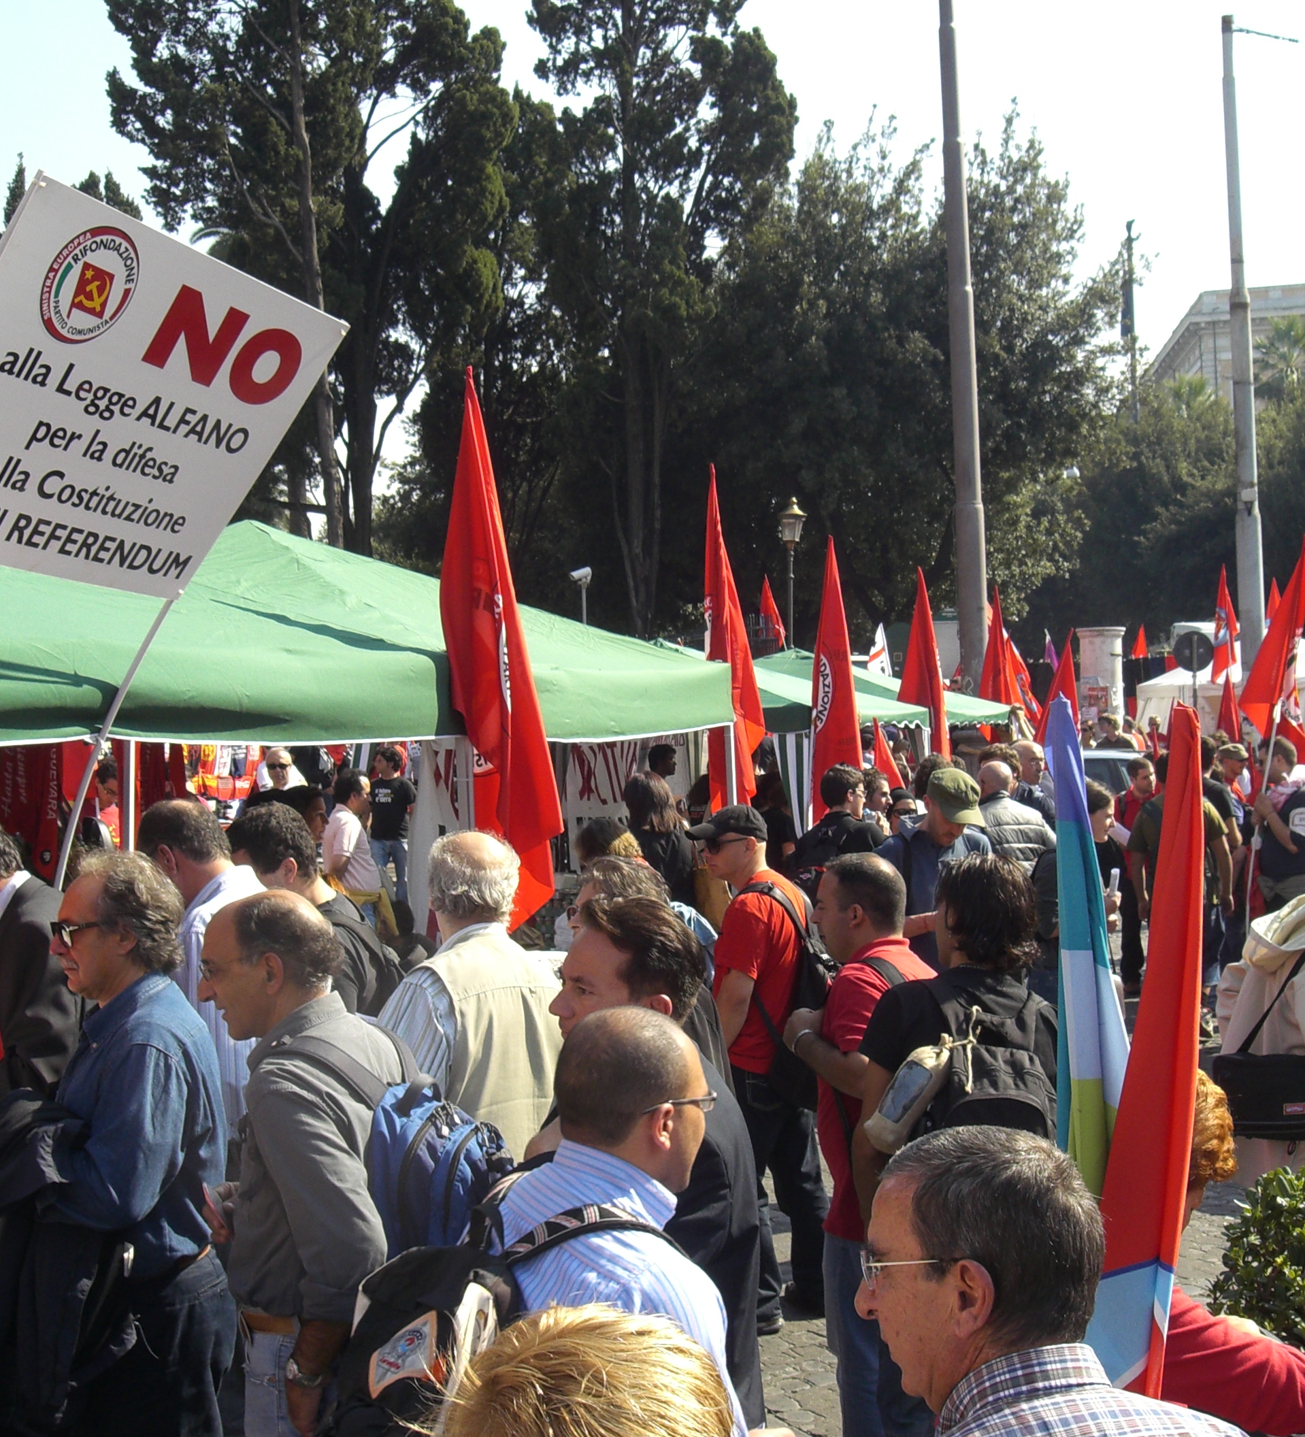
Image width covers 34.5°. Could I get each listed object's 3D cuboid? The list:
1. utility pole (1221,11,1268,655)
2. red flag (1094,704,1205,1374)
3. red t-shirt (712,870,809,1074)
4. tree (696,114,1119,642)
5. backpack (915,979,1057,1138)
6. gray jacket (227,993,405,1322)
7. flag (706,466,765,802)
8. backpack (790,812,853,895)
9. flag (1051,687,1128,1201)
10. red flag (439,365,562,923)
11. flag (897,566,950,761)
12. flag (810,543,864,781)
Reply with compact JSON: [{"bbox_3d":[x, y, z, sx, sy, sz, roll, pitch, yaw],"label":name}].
[{"bbox_3d":[8.470,-4.080,30.000,0.360,11.900,0.360,-2,0,0],"label":"utility pole"},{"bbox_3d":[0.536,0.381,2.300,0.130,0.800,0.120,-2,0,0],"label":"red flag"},{"bbox_3d":[0.364,0.850,7.050,0.330,0.690,0.480,-1,0,38],"label":"red t-shirt"},{"bbox_3d":[4.665,-5.666,38.000,7.500,10.800,7.200,-2,-1,0],"label":"tree"},{"bbox_3d":[0.688,0.758,4.250,0.330,0.460,0.220,-1,0,-14],"label":"backpack"},{"bbox_3d":[-0.538,0.697,3.350,0.290,0.540,0.480,-2,-1,6],"label":"gray jacket"},{"bbox_3d":[0.355,-0.330,9.000,0.280,1.480,0.200,-2,-1,0],"label":"flag"},{"bbox_3d":[0.769,0.639,9.600,0.210,0.450,0.310,0,-2,-37],"label":"backpack"},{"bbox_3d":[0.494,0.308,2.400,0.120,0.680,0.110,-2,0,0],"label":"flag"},{"bbox_3d":[-0.472,-0.221,6.600,0.370,1.710,0.280,-2,0,0],"label":"red flag"},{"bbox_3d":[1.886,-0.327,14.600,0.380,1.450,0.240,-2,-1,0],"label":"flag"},{"bbox_3d":[1.055,-0.209,12.000,0.340,1.620,0.220,-2,-1,0],"label":"flag"}]

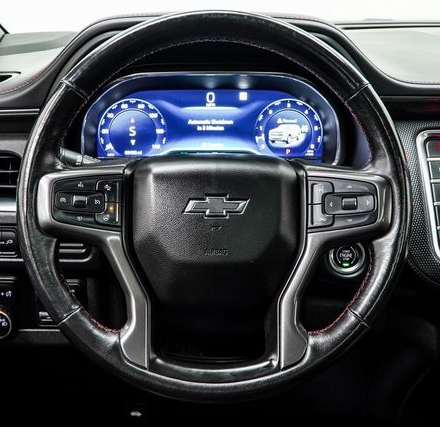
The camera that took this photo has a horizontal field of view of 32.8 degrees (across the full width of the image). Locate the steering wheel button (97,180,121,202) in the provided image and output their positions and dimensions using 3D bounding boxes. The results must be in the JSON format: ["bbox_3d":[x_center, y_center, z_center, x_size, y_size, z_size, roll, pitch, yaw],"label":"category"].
[{"bbox_3d":[-0.110,-0.022,0.738,0.024,0.022,0.008,0,0,0],"label":"steering wheel button"}]

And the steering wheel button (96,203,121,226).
[{"bbox_3d":[-0.110,0.001,0.738,0.024,0.024,0.008,0,0,0],"label":"steering wheel button"}]

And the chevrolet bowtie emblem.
[{"bbox_3d":[-0.004,-0.007,0.732,0.066,0.024,0.005,0,0,0],"label":"chevrolet bowtie emblem"}]

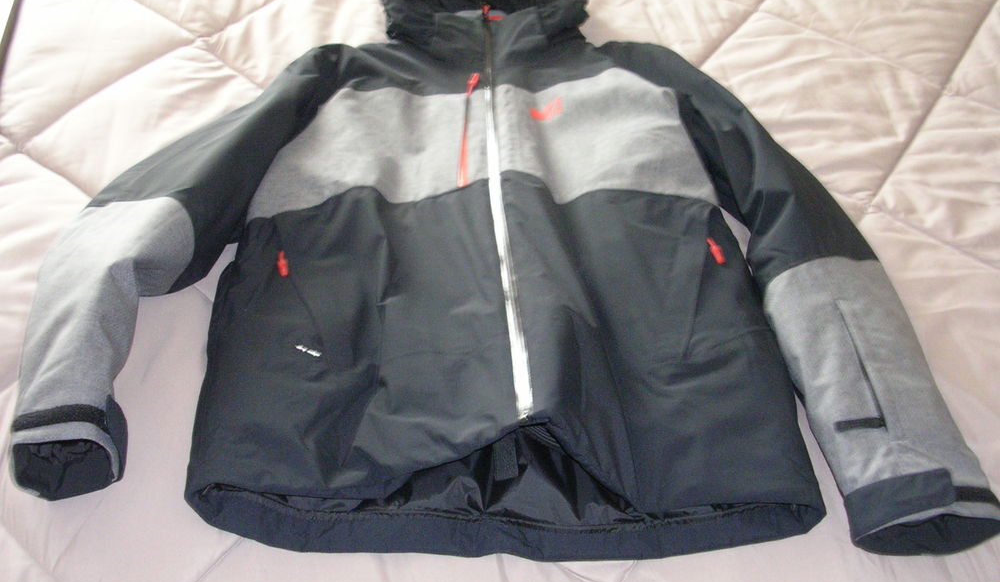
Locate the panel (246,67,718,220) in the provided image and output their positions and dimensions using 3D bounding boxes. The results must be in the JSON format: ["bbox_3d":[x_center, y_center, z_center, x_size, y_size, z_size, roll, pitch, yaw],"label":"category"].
[{"bbox_3d":[-0.017,-0.207,1.417,0.568,0.077,0.271,-2,44,-3],"label":"panel"}]

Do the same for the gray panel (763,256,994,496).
[{"bbox_3d":[0.389,0.077,1.158,0.169,0.070,0.307,-4,44,-5],"label":"gray panel"}]

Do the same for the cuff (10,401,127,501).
[{"bbox_3d":[-0.424,0.156,1.075,0.111,0.064,0.082,-2,44,-3],"label":"cuff"}]

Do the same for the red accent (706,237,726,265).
[{"bbox_3d":[0.250,-0.046,1.274,0.016,0.010,0.043,-10,45,-11],"label":"red accent"}]

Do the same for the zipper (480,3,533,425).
[{"bbox_3d":[-0.001,-0.135,1.291,0.031,0.031,0.706,-2,48,-3],"label":"zipper"}]

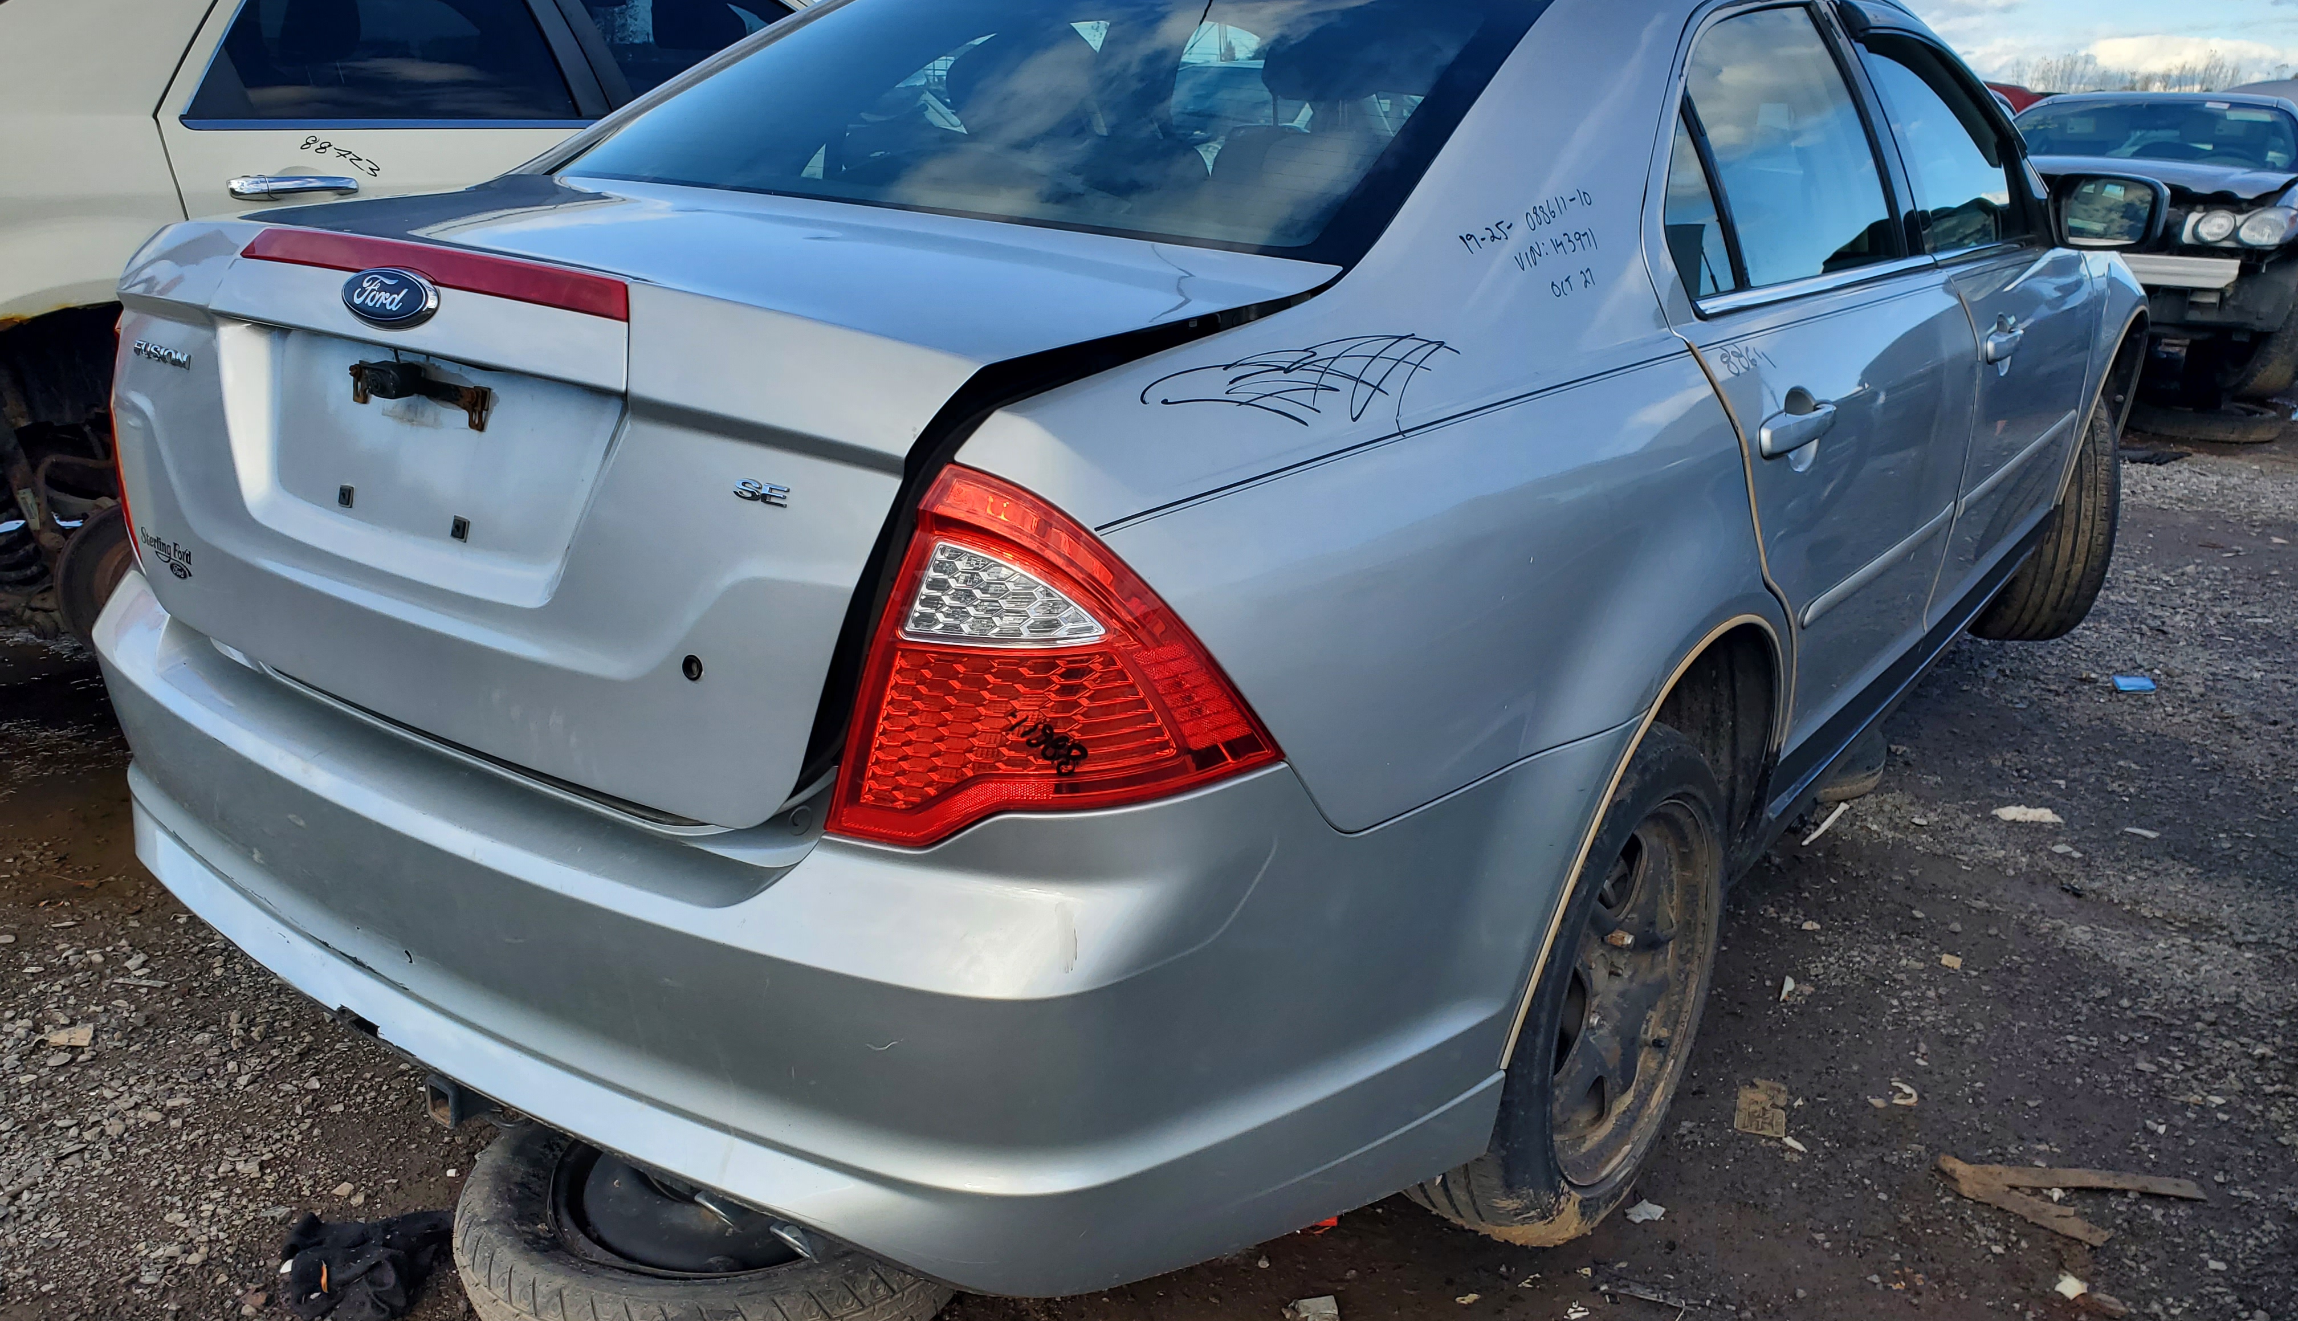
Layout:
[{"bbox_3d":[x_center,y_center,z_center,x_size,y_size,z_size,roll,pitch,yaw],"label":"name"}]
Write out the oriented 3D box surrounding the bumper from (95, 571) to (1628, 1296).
[{"bbox_3d":[-0.513,0.144,1.911,1.800,0.410,0.880,15,23,33],"label":"bumper"}]

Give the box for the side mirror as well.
[{"bbox_3d":[1.827,-0.850,3.269,0.210,0.150,0.130,15,23,33],"label":"side mirror"}]

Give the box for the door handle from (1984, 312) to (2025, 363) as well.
[{"bbox_3d":[1.380,-0.511,2.799,0.050,0.048,0.235,15,23,33],"label":"door handle"}]

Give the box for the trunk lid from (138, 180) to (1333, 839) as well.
[{"bbox_3d":[-0.492,-0.228,1.793,1.200,0.455,0.665,15,23,33],"label":"trunk lid"}]

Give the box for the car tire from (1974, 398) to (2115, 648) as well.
[{"bbox_3d":[2.072,-0.368,4.137,0.225,0.655,0.655,4,20,5],"label":"car tire"}]

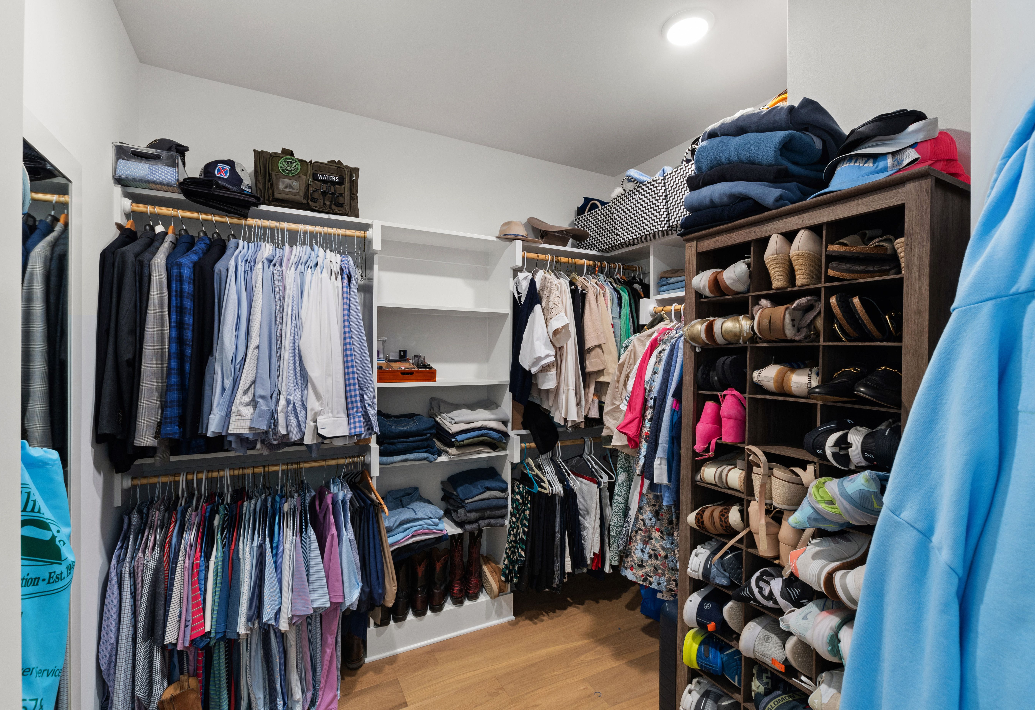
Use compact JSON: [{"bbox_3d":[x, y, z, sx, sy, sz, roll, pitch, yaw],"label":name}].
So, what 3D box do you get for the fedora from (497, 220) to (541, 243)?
[{"bbox_3d":[-0.002,-0.693,2.539,0.270,0.130,0.315,0,0,-27],"label":"fedora"}]

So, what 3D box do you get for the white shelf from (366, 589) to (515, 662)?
[{"bbox_3d":[-0.441,1.403,2.442,0.794,0.144,0.314,0,0,-27],"label":"white shelf"}]

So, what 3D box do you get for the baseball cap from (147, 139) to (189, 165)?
[{"bbox_3d":[-1.496,-0.846,1.868,0.255,0.140,0.180,0,0,-35],"label":"baseball cap"}]

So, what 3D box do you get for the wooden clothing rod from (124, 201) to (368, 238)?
[{"bbox_3d":[-1.094,-0.567,1.878,0.886,0.035,0.035,-1,1,-27],"label":"wooden clothing rod"}]

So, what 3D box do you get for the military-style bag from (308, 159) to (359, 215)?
[{"bbox_3d":[-0.860,-0.752,2.075,0.215,0.245,0.175,0,0,-27],"label":"military-style bag"}]

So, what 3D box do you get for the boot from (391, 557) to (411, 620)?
[{"bbox_3d":[-0.615,1.185,2.348,0.105,0.290,0.285,1,0,-15],"label":"boot"}]

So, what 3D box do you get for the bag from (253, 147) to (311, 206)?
[{"bbox_3d":[-1.047,-0.759,1.980,0.215,0.255,0.175,0,0,-27],"label":"bag"}]

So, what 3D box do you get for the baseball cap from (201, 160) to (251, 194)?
[{"bbox_3d":[-1.251,-0.773,1.903,0.185,0.150,0.260,0,0,-22],"label":"baseball cap"}]

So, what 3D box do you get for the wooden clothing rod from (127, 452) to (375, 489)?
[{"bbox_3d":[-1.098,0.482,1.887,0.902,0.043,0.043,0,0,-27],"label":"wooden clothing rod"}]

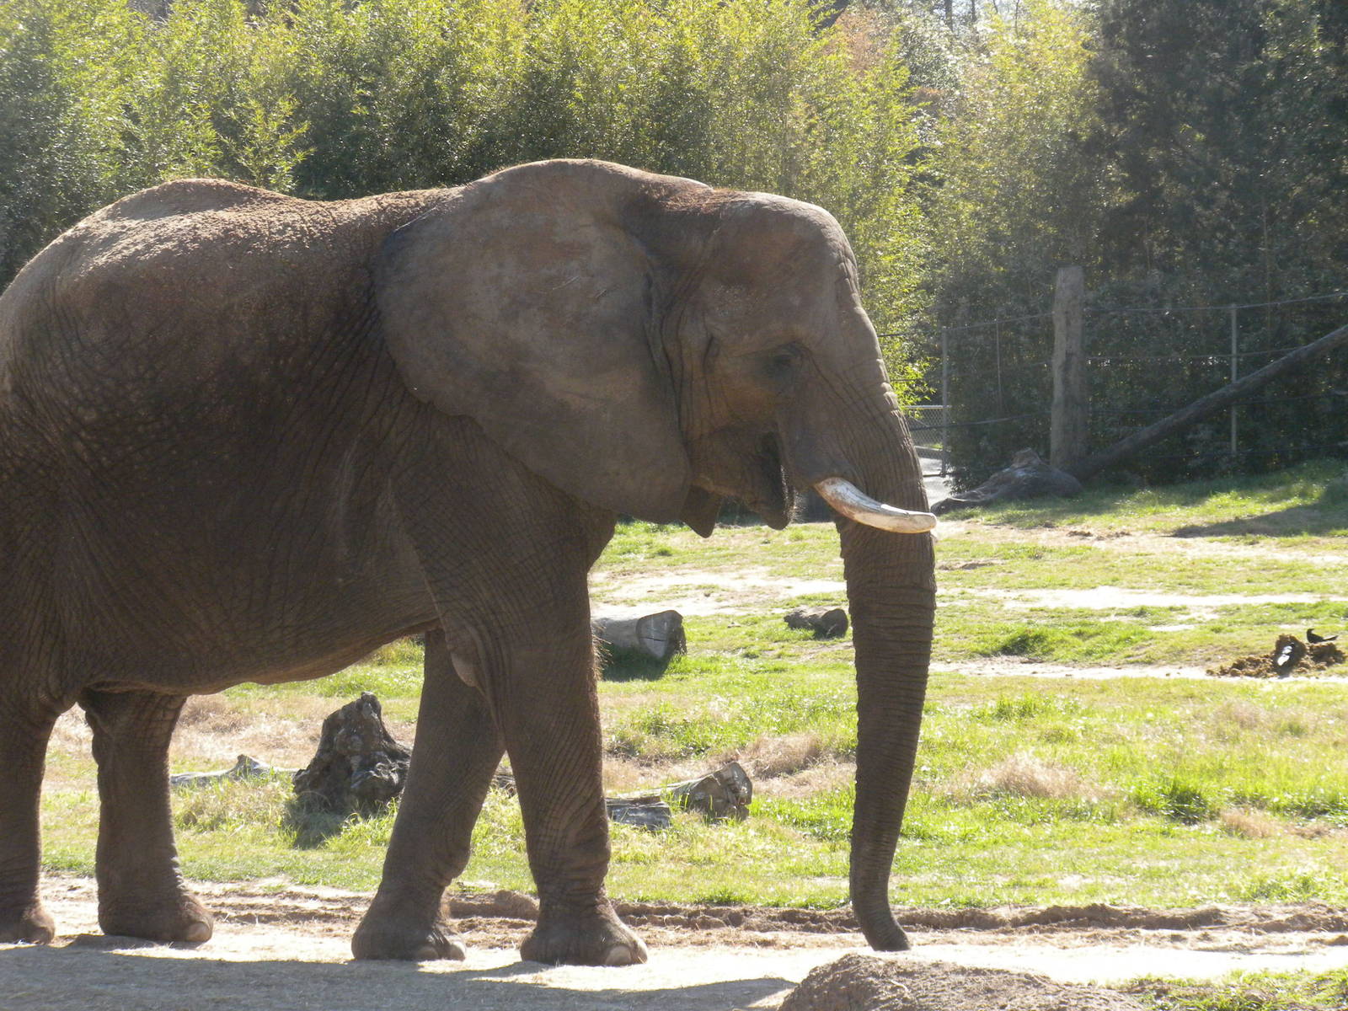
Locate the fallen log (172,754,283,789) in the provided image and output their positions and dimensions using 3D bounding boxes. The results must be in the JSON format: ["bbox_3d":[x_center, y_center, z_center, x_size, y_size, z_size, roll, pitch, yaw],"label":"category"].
[{"bbox_3d":[-2.132,1.262,22.000,0.700,0.150,0.200,0,1,5],"label":"fallen log"}]

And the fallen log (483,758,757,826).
[{"bbox_3d":[-0.259,1.304,20.900,1.300,0.250,0.330,1,2,22],"label":"fallen log"}]

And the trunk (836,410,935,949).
[{"bbox_3d":[0.687,0.564,15.000,0.330,1.740,0.320,0,1,6],"label":"trunk"}]

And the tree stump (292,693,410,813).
[{"bbox_3d":[-1.455,1.120,21.100,0.560,0.550,0.500,0,1,0],"label":"tree stump"}]

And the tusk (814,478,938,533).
[{"bbox_3d":[0.643,0.000,14.770,0.400,0.180,0.140,0,1,11],"label":"tusk"}]

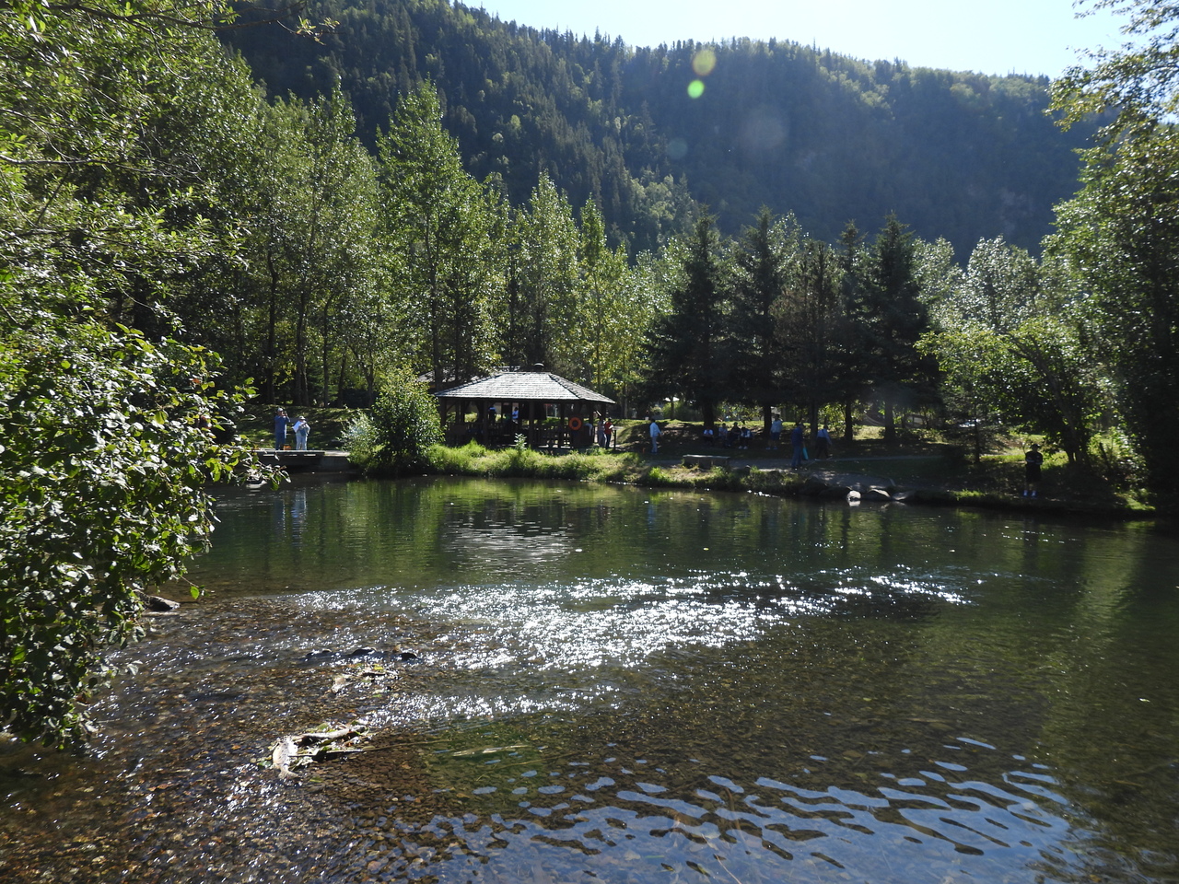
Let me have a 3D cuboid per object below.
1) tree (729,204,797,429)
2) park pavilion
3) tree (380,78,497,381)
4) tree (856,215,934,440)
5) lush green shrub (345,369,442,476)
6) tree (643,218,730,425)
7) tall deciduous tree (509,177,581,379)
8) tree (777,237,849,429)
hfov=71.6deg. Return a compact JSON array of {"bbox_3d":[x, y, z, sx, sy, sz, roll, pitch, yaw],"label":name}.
[{"bbox_3d":[9.401,-6.594,44.500,3.710,12.230,3.900,1,1,0],"label":"tree"},{"bbox_3d":[-3.450,-1.970,45.000,8.300,4.550,6.400,1,1,17],"label":"park pavilion"},{"bbox_3d":[-9.211,-11.944,50.000,7.440,20.000,7.060,1,1,0],"label":"tree"},{"bbox_3d":[16.061,-5.984,43.000,4.170,11.820,4.170,1,1,0],"label":"tree"},{"bbox_3d":[-9.056,-0.878,38.000,4.450,4.880,4.230,1,1,0],"label":"lush green shrub"},{"bbox_3d":[5.357,-6.793,45.500,4.720,12.000,4.720,1,1,0],"label":"tree"},{"bbox_3d":[-3.068,-10.101,55.000,4.960,15.930,5.210,1,1,0],"label":"tall deciduous tree"},{"bbox_3d":[11.476,-5.419,42.000,3.790,10.130,3.790,1,1,0],"label":"tree"}]

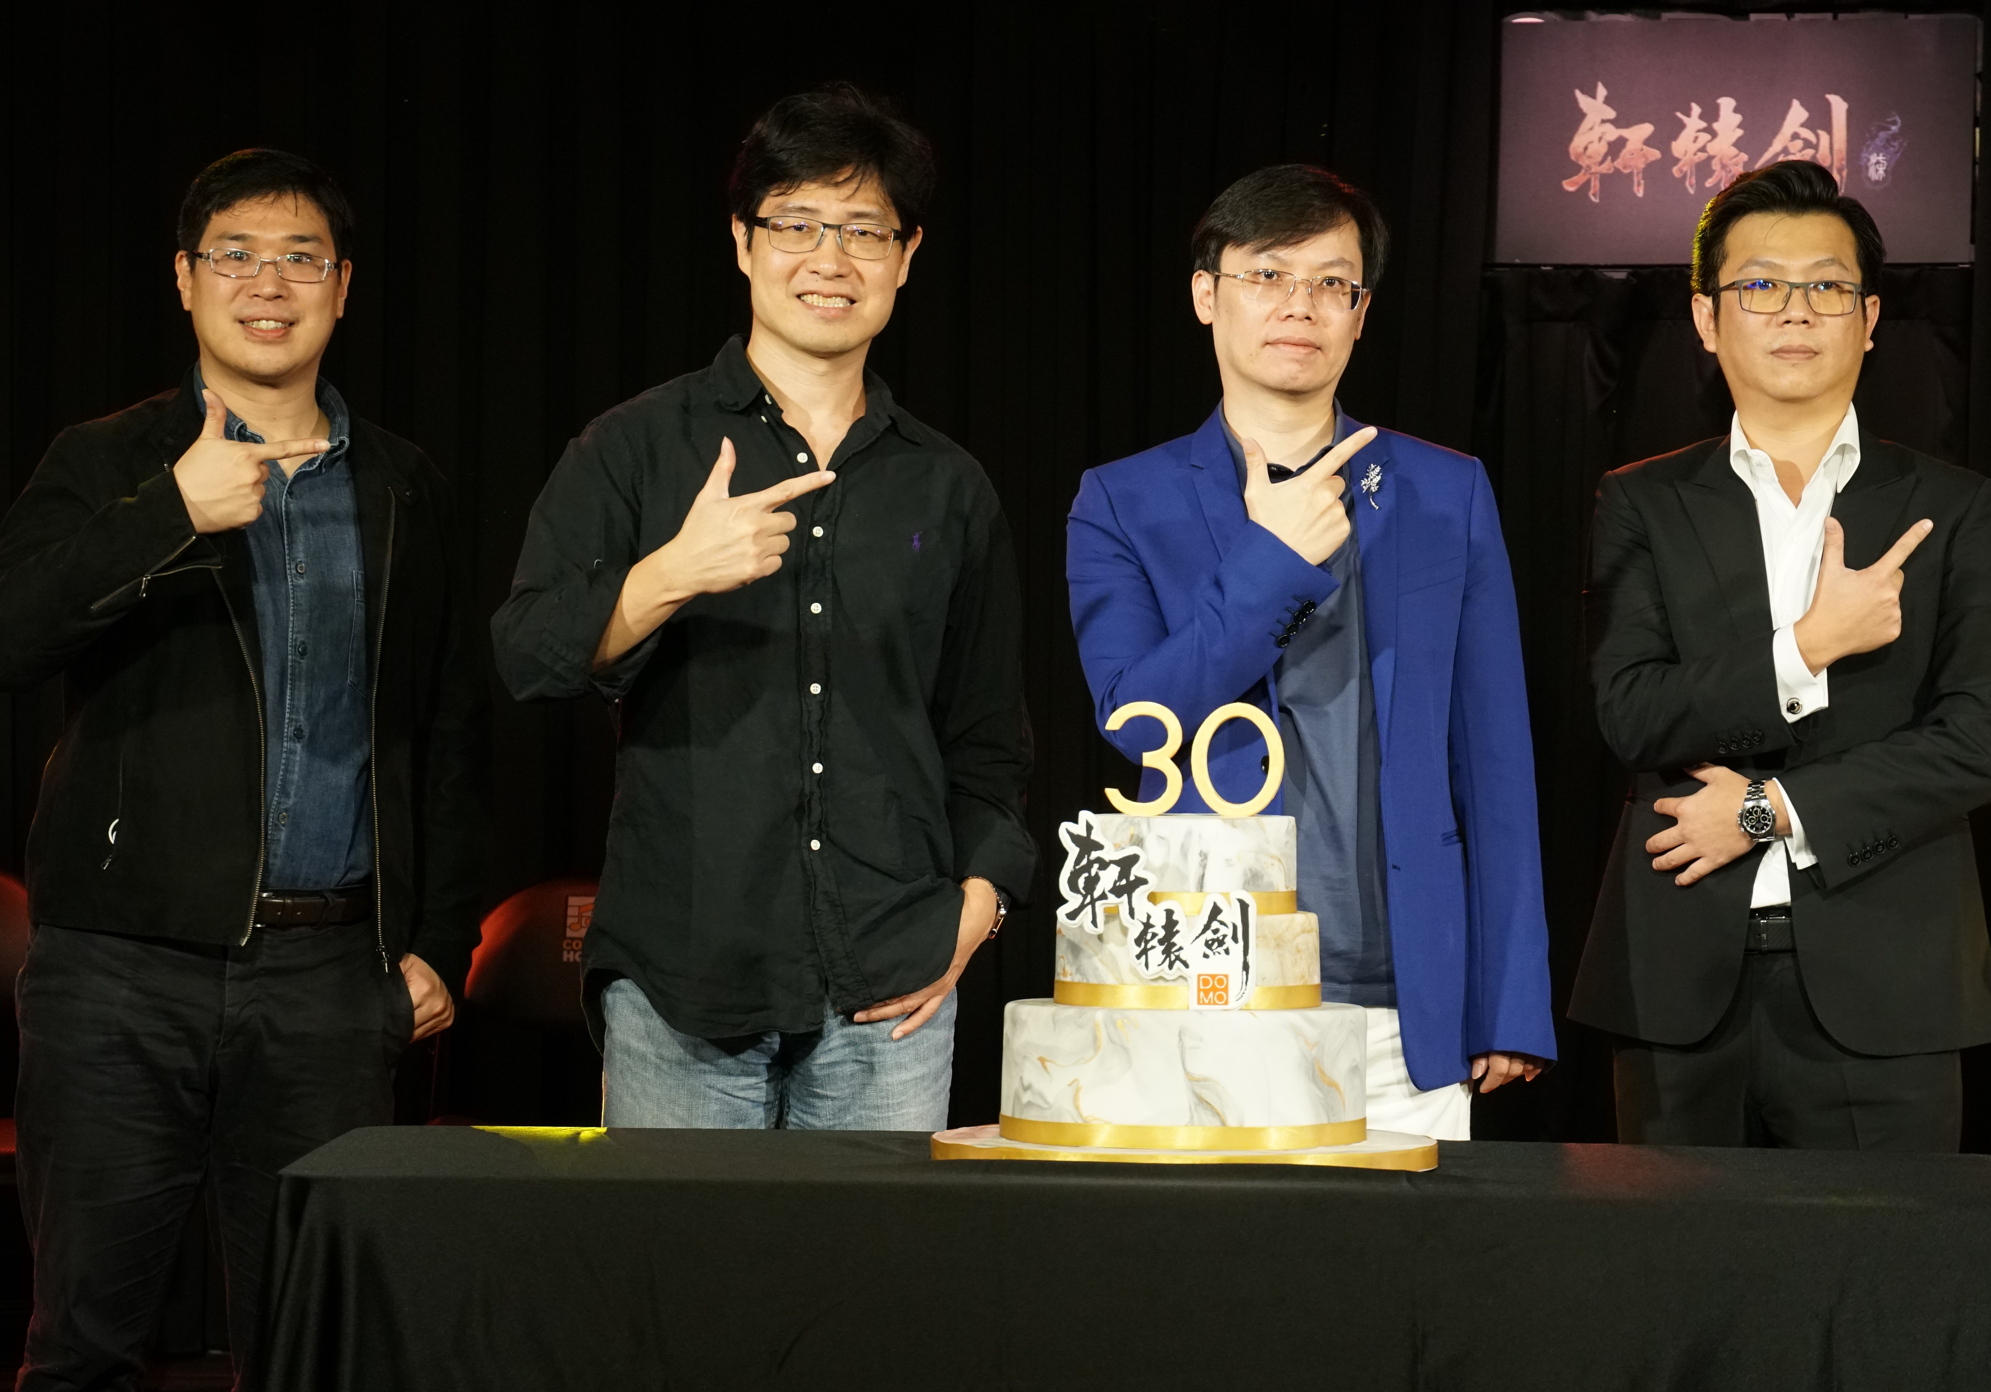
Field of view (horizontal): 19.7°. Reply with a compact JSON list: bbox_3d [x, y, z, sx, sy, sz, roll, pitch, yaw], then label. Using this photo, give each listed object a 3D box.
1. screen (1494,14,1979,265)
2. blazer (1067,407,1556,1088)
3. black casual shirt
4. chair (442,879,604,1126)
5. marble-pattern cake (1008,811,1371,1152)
[{"bbox_3d":[1.330,-0.998,10.300,0.867,0.450,0.060,1,-1,6],"label":"screen"},{"bbox_3d":[0.338,0.055,6.150,0.525,0.730,0.360,1,-1,1],"label":"blazer"},{"bbox_3d":[-0.243,-0.008,5.950,0.540,0.715,0.380,1,-1,-8],"label":"black casual shirt"},{"bbox_3d":[-0.610,0.690,8.500,0.460,0.860,0.500,1,-1,-3],"label":"chair"},{"bbox_3d":[0.182,0.270,5.500,0.352,0.310,0.352,1,-1,0],"label":"marble-pattern cake"}]

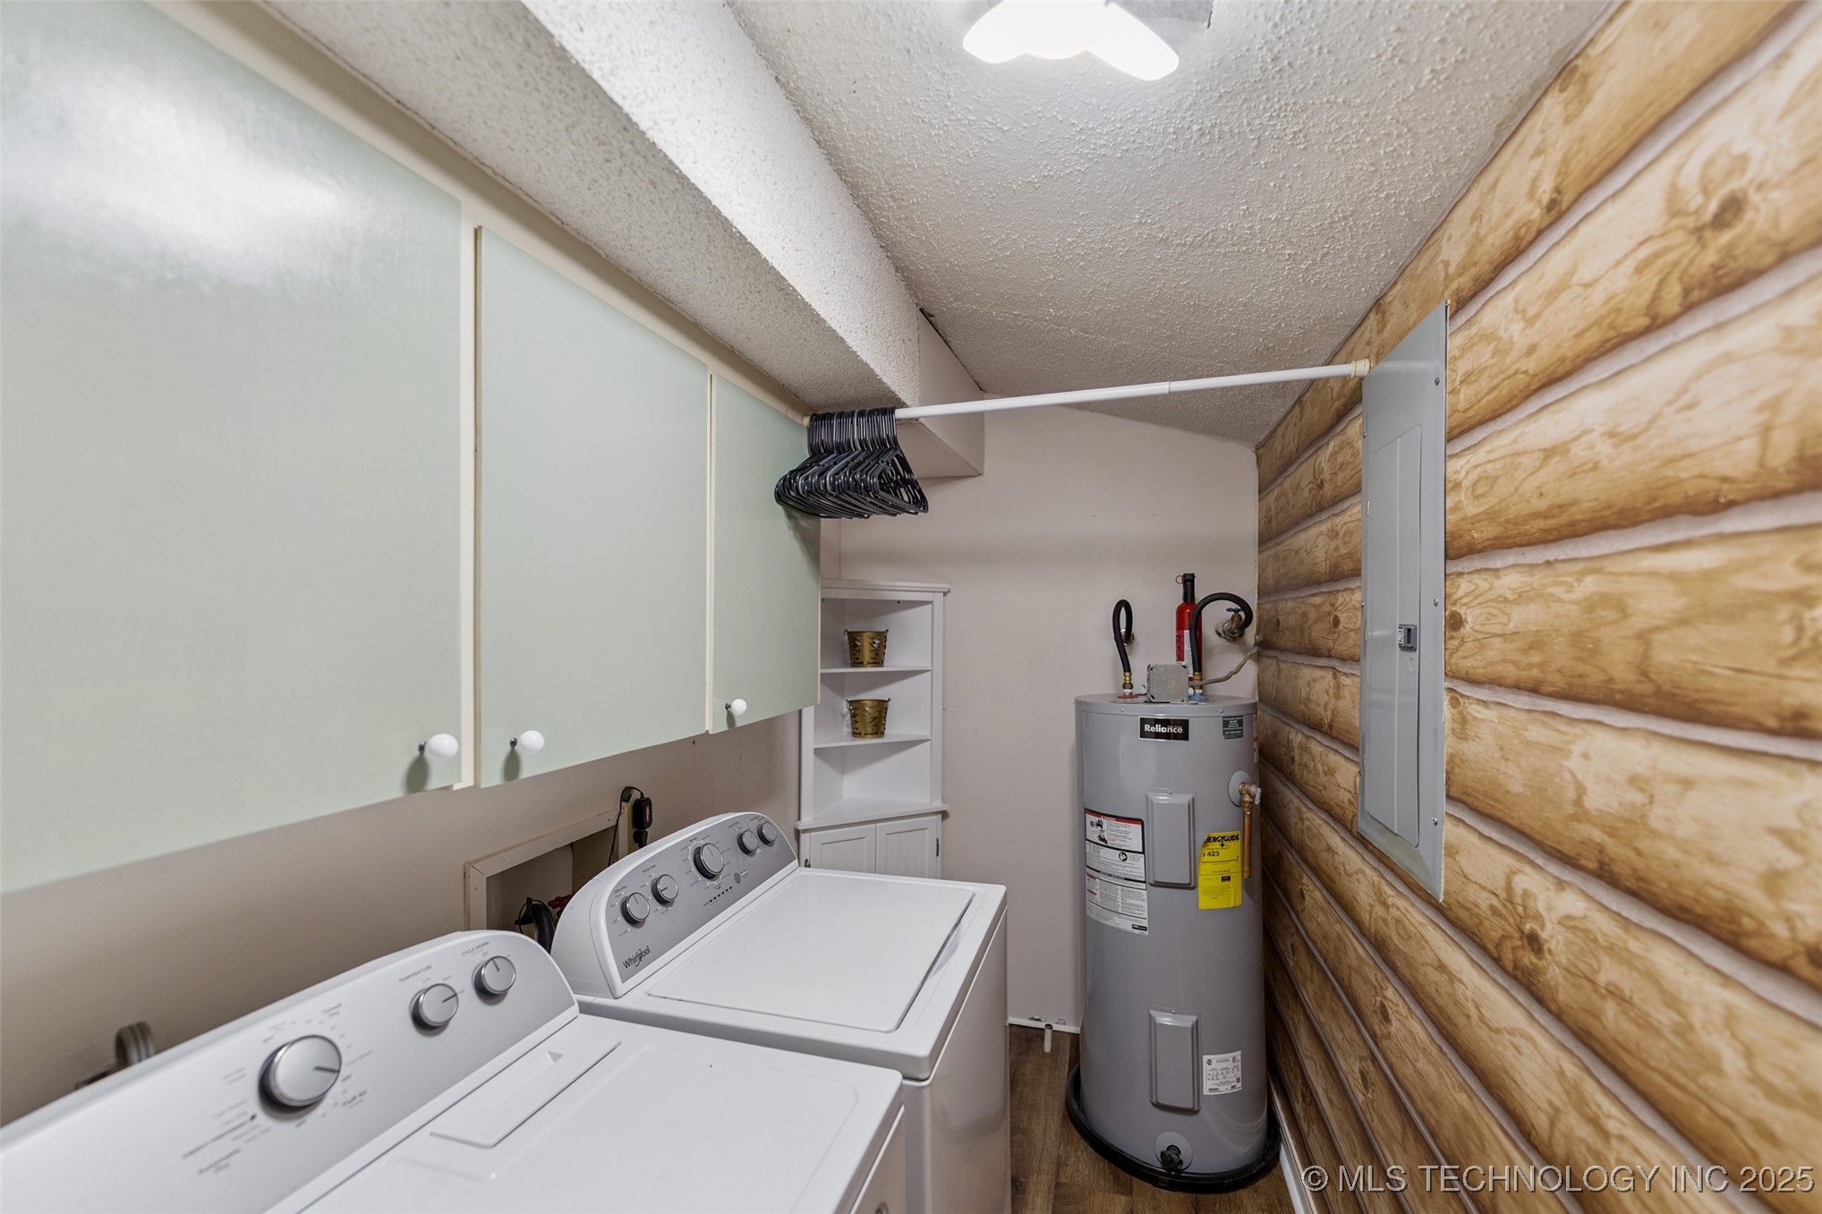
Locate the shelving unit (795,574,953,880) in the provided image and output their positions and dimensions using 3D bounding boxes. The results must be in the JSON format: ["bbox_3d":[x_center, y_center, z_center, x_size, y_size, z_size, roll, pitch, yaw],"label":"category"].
[{"bbox_3d":[-0.193,0.752,2.815,0.610,1.690,0.320,0,-1,-25],"label":"shelving unit"}]

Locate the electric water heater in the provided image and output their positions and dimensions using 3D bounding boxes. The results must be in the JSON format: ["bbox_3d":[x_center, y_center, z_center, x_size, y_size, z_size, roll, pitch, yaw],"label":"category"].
[{"bbox_3d":[0.805,0.946,2.232,0.580,1.285,0.580,0,-1,12],"label":"electric water heater"}]

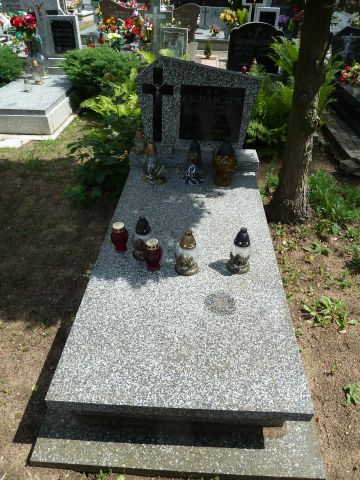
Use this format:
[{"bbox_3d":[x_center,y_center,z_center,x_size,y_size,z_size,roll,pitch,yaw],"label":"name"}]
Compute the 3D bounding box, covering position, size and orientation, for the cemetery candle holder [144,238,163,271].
[{"bbox_3d":[-0.125,0.073,1.644,0.085,0.153,0.085,2,38,2],"label":"cemetery candle holder"}]

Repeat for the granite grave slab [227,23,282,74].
[{"bbox_3d":[1.187,-3.022,5.486,0.810,0.713,0.120,5,37,6],"label":"granite grave slab"}]

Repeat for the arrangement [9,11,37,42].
[{"bbox_3d":[-1.963,-2.662,4.327,0.330,0.320,0.260,2,38,2],"label":"arrangement"}]

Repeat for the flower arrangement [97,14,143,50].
[{"bbox_3d":[-1.301,-4.564,7.579,0.850,0.668,0.450,2,37,3],"label":"flower arrangement"}]

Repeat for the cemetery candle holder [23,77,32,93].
[{"bbox_3d":[-1.810,-1.849,4.125,0.110,0.147,0.110,2,38,2],"label":"cemetery candle holder"}]

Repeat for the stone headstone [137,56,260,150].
[{"bbox_3d":[0.124,-0.938,2.416,0.811,0.585,0.090,2,31,2],"label":"stone headstone"}]

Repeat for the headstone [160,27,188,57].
[{"bbox_3d":[-0.081,-2.992,5.321,0.423,0.455,0.070,2,38,2],"label":"headstone"}]

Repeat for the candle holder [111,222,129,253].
[{"bbox_3d":[-0.295,-0.009,1.743,0.085,0.149,0.085,2,38,2],"label":"candle holder"}]

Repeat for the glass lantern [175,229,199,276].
[{"bbox_3d":[0.036,0.052,1.666,0.115,0.240,0.115,1,39,3],"label":"glass lantern"}]

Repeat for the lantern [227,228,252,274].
[{"bbox_3d":[0.293,0.046,1.663,0.117,0.245,0.117,1,39,3],"label":"lantern"}]

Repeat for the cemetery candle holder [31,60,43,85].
[{"bbox_3d":[-2.082,-2.440,5.048,0.140,0.301,0.140,2,37,3],"label":"cemetery candle holder"}]

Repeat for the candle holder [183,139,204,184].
[{"bbox_3d":[0.101,-0.509,2.257,0.135,0.281,0.125,2,38,2],"label":"candle holder"}]

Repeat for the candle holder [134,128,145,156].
[{"bbox_3d":[-0.304,-0.719,2.532,0.085,0.180,0.085,1,39,3],"label":"candle holder"}]

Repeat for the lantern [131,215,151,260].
[{"bbox_3d":[-0.187,-0.019,1.695,0.108,0.229,0.108,2,38,2],"label":"lantern"}]

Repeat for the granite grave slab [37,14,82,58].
[{"bbox_3d":[-1.834,-3.150,5.390,0.550,0.560,0.120,2,37,3],"label":"granite grave slab"}]

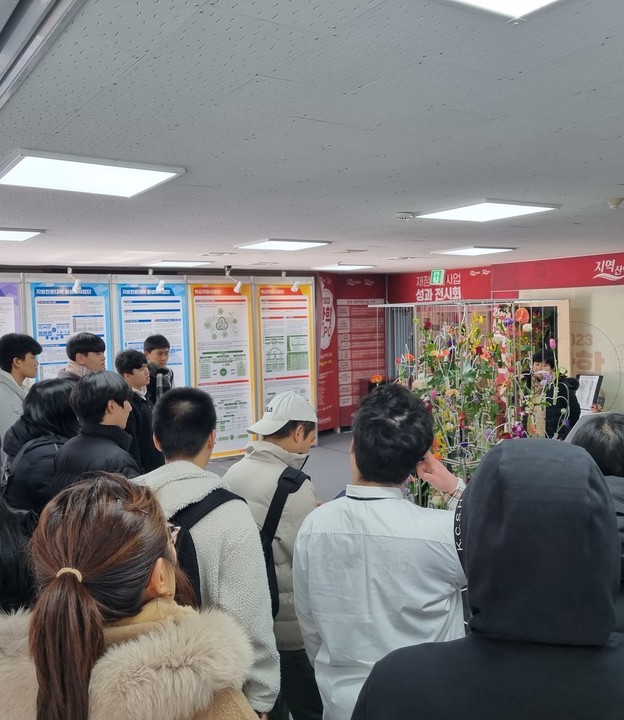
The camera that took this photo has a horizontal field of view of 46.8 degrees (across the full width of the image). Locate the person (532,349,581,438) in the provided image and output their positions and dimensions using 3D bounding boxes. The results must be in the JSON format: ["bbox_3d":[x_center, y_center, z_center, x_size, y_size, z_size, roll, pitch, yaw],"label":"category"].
[{"bbox_3d":[1.891,0.709,5.746,0.460,1.600,0.340,1,4,40],"label":"person"}]

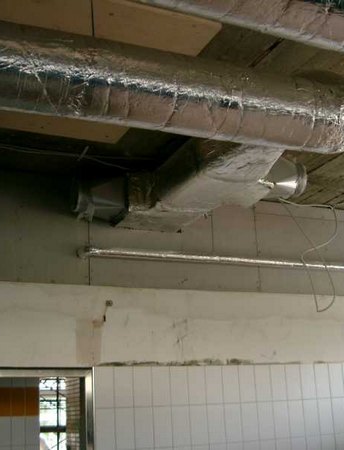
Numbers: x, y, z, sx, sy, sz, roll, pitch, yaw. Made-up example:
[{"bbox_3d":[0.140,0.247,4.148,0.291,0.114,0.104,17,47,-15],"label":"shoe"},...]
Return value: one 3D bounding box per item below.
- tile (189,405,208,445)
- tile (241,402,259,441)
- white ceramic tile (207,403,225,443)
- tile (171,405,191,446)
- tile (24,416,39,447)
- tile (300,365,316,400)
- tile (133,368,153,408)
[{"bbox_3d":[0.139,1.026,3.291,0.100,0.200,0.009,5,-18,-24],"label":"tile"},{"bbox_3d":[0.510,1.284,4.186,0.119,0.244,0.010,5,-18,-24],"label":"tile"},{"bbox_3d":[0.294,1.315,4.259,0.125,0.250,0.010,5,-17,-24],"label":"white ceramic tile"},{"bbox_3d":[0.047,1.018,3.249,0.100,0.200,0.009,5,-18,-24],"label":"tile"},{"bbox_3d":[-1.013,1.499,4.669,0.102,0.206,0.009,5,-18,-24],"label":"tile"},{"bbox_3d":[0.950,1.086,4.458,0.119,0.244,0.010,5,-18,-24],"label":"tile"},{"bbox_3d":[-0.149,0.834,3.311,0.102,0.206,0.009,5,-18,-24],"label":"tile"}]

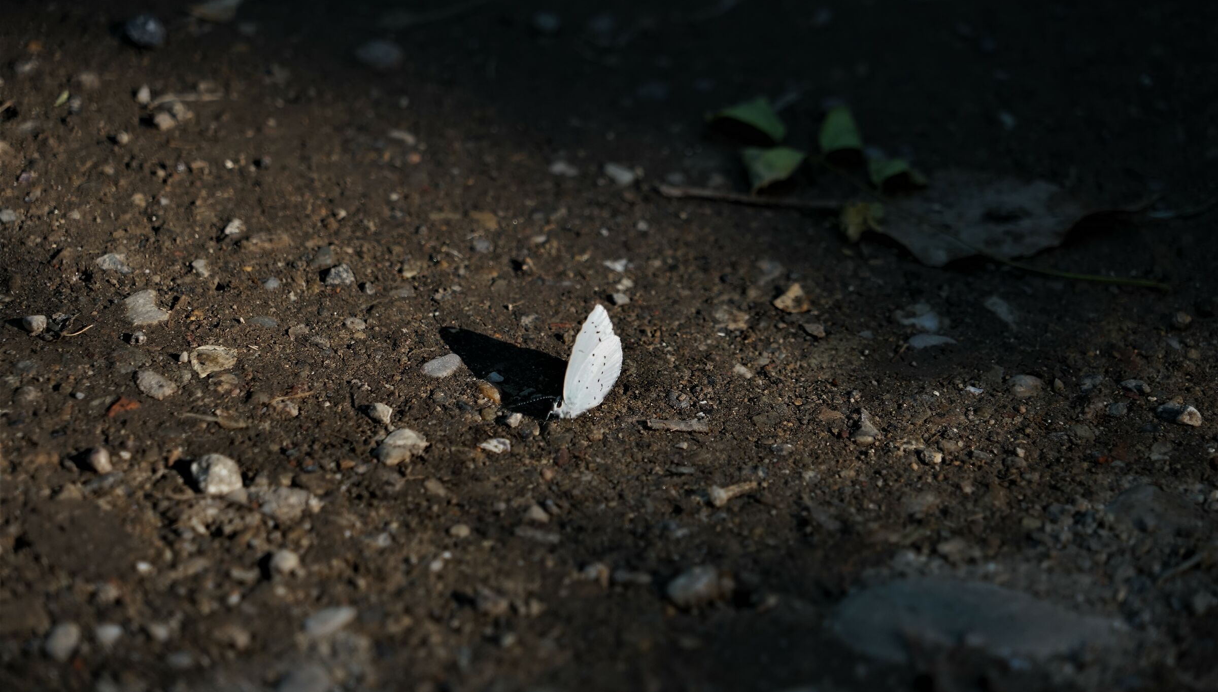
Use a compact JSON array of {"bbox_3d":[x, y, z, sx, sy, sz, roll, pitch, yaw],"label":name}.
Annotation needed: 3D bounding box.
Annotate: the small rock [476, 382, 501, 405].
[{"bbox_3d":[-0.016,0.006,1.050,0.003,0.002,0.004,4,37,0],"label":"small rock"}]

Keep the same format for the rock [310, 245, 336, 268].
[{"bbox_3d":[-0.041,-0.013,1.172,0.004,0.002,0.005,6,30,0],"label":"rock"}]

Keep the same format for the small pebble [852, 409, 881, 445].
[{"bbox_3d":[0.036,0.011,1.142,0.004,0.004,0.005,6,30,0],"label":"small pebble"}]

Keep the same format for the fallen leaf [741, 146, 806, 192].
[{"bbox_3d":[0.023,-0.024,1.117,0.009,0.003,0.006,0,39,0],"label":"fallen leaf"}]

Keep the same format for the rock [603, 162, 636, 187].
[{"bbox_3d":[0.001,-0.023,1.108,0.005,0.003,0.005,5,33,0],"label":"rock"}]

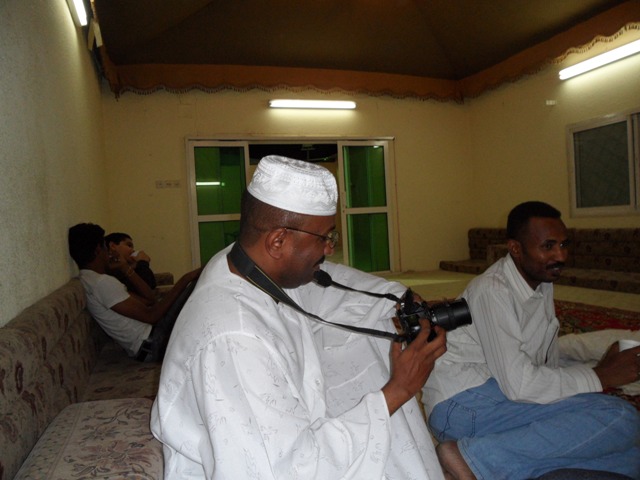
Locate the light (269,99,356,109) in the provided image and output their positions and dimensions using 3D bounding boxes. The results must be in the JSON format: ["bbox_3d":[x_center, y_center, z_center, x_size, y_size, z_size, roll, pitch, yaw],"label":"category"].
[{"bbox_3d":[-0.080,-1.885,6.950,1.260,0.100,0.080,-4,2,-18],"label":"light"}]

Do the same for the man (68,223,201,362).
[{"bbox_3d":[-0.878,0.290,2.644,0.820,0.800,0.520,-4,2,-18],"label":"man"}]

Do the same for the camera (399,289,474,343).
[{"bbox_3d":[0.259,0.174,1.120,0.170,0.100,0.132,-16,38,-5],"label":"camera"}]

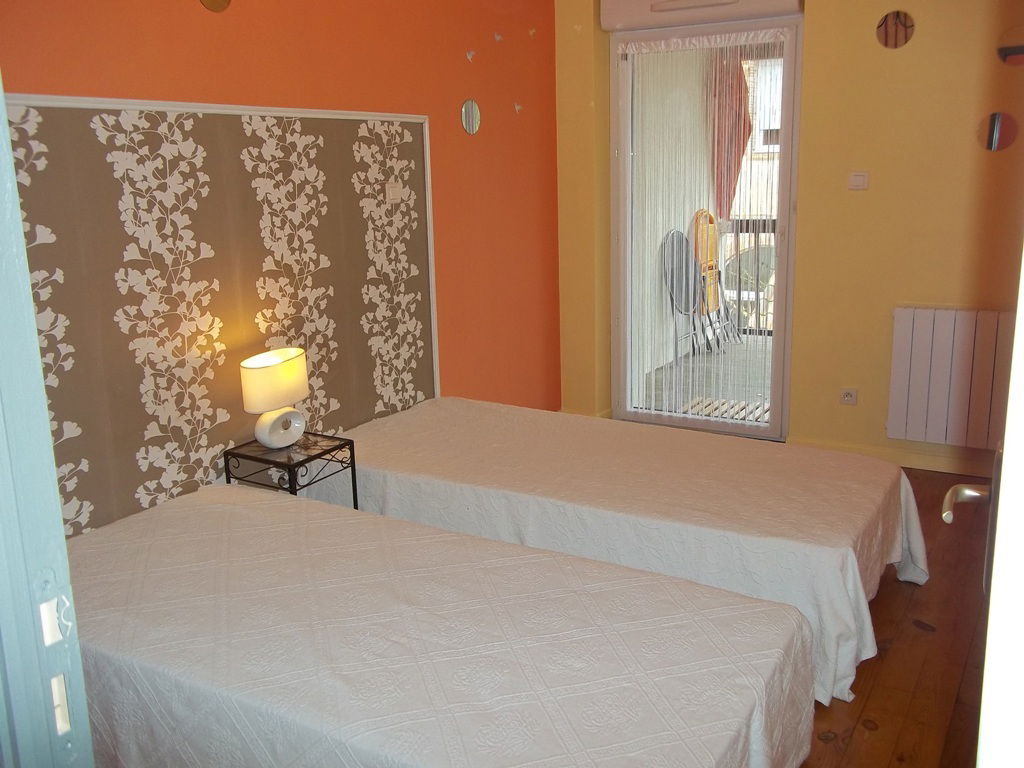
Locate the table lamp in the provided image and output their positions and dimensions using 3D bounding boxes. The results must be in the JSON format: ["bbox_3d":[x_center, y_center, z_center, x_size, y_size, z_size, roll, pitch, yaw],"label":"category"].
[{"bbox_3d":[-0.720,0.058,2.906,0.147,0.281,0.304,2,14,15],"label":"table lamp"}]

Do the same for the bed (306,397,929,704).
[{"bbox_3d":[0.282,0.449,3.164,1.878,0.475,0.934,5,15,28],"label":"bed"}]

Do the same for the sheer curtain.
[{"bbox_3d":[0.917,-0.731,4.694,0.828,1.880,0.040,5,15,28],"label":"sheer curtain"}]

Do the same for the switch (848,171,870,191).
[{"bbox_3d":[1.514,-0.887,4.134,0.084,0.080,0.015,5,15,28],"label":"switch"}]

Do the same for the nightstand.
[{"bbox_3d":[-0.685,0.469,2.999,0.303,0.564,0.291,5,15,28],"label":"nightstand"}]

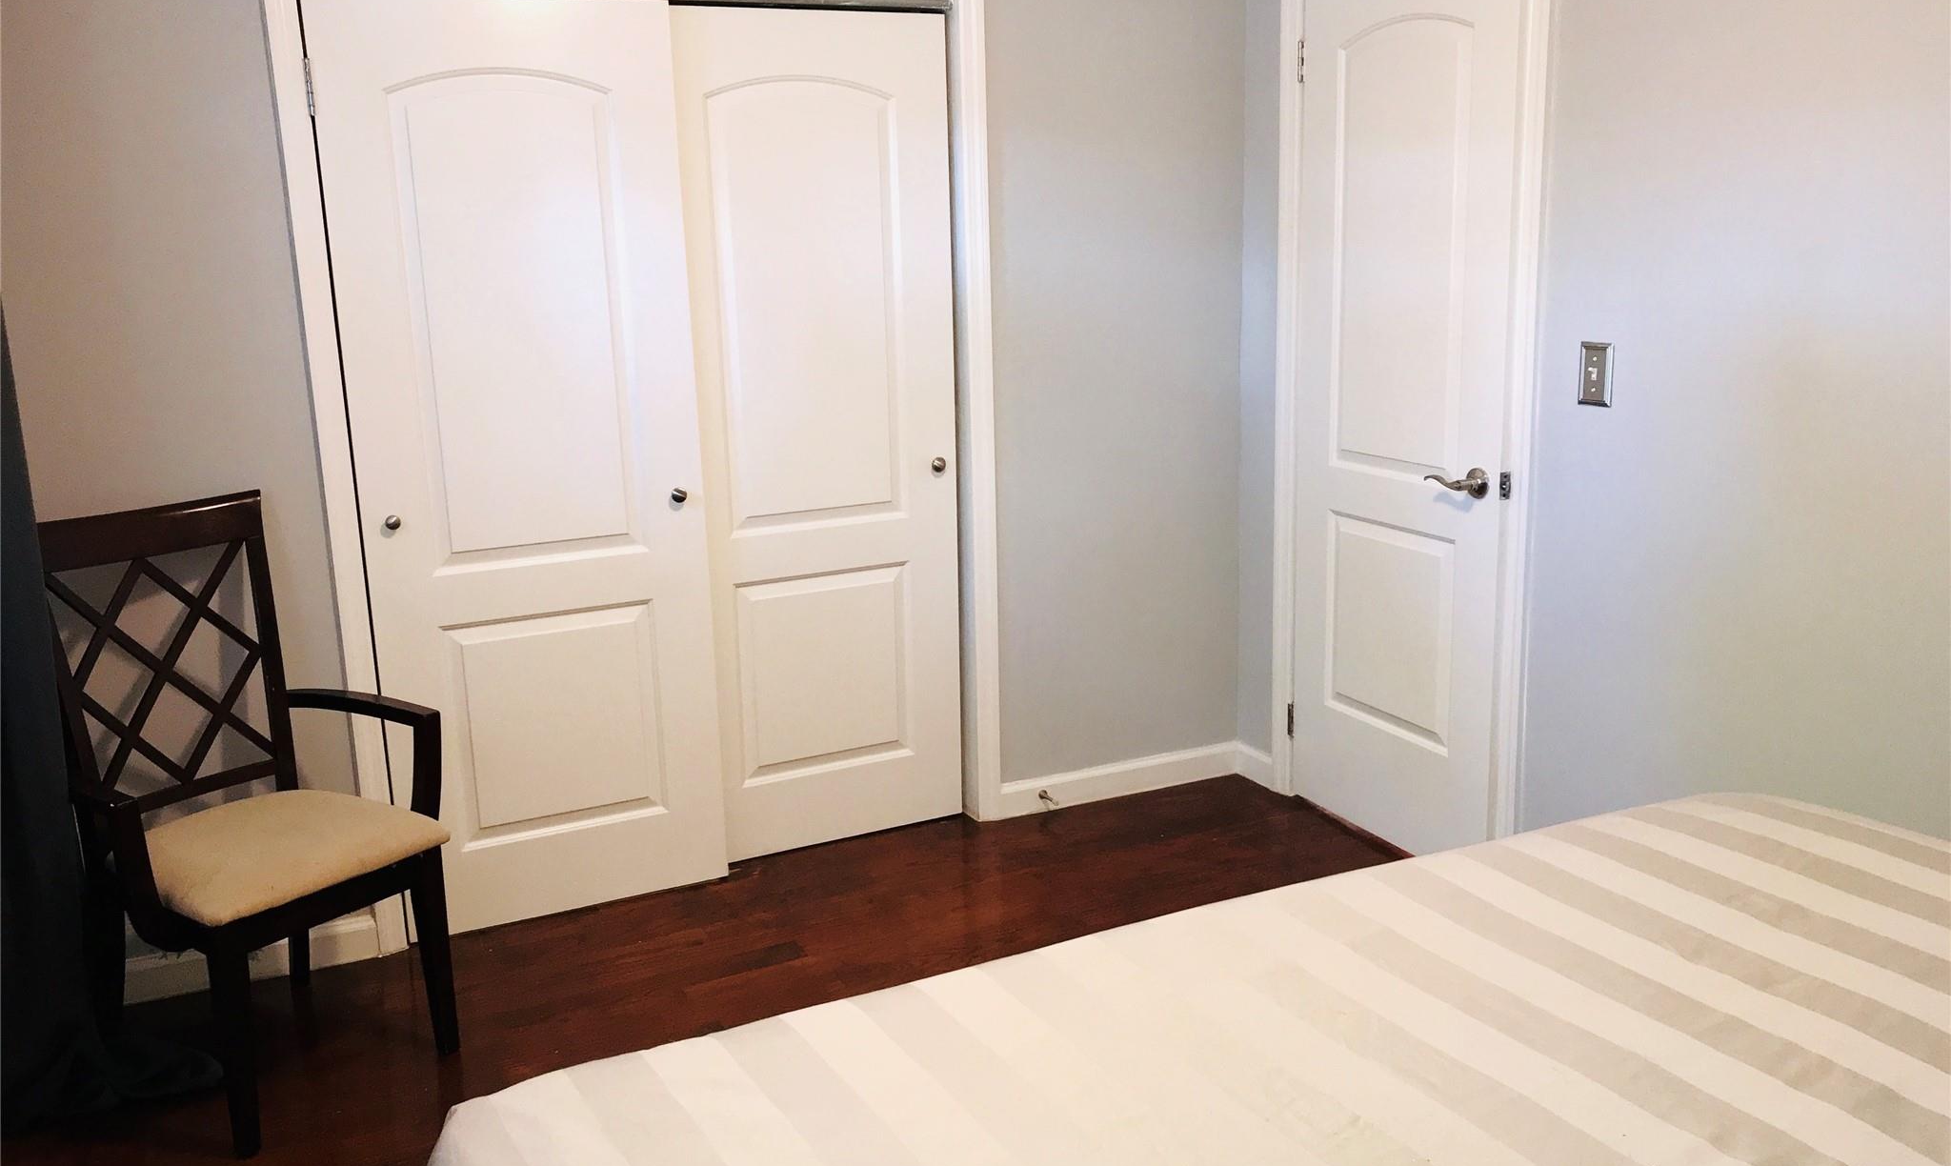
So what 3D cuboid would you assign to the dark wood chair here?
[{"bbox_3d":[-1.323,0.397,2.847,0.585,1.040,0.580,7,16,35],"label":"dark wood chair"}]

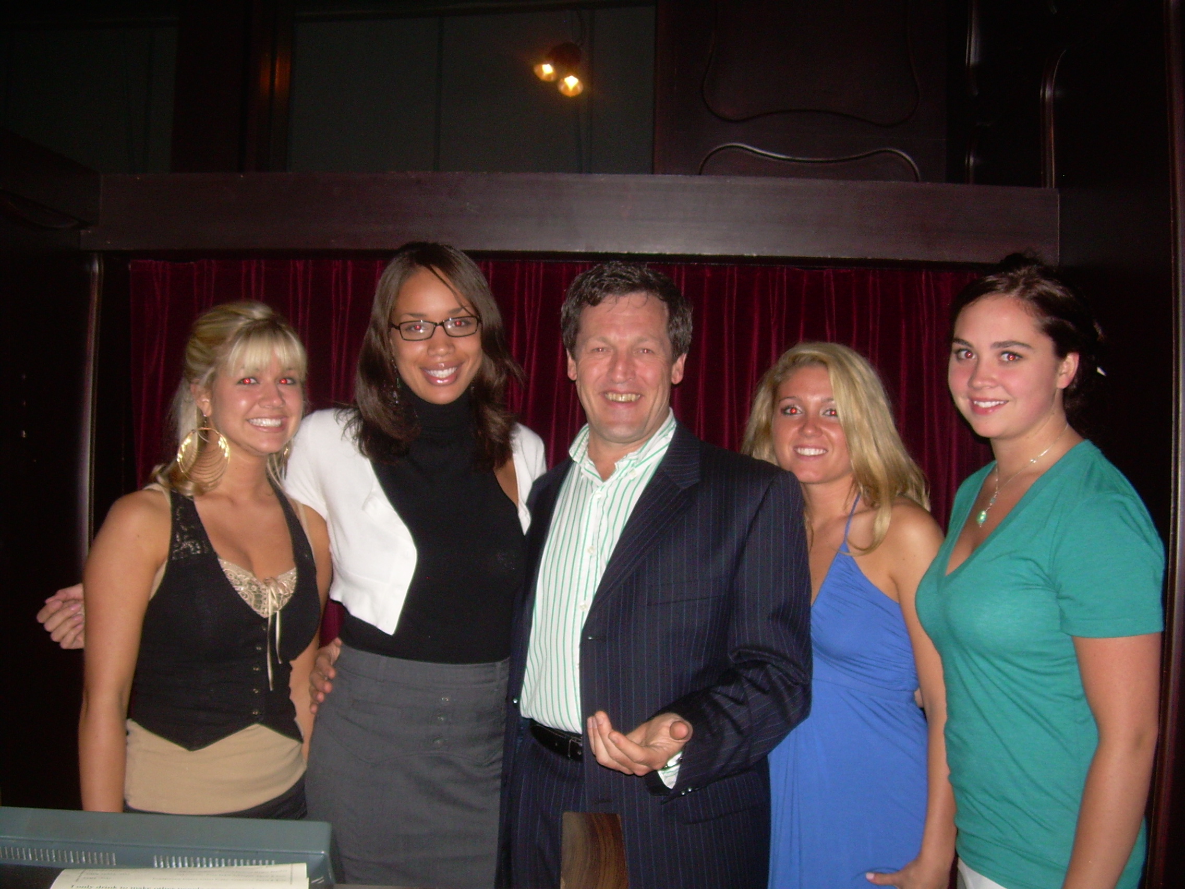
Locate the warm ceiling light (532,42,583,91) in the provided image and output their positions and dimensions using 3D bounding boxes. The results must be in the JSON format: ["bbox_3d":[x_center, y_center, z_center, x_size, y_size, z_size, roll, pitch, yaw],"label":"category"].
[{"bbox_3d":[-0.091,-0.991,3.400,0.120,0.120,0.120,1,0,11],"label":"warm ceiling light"}]

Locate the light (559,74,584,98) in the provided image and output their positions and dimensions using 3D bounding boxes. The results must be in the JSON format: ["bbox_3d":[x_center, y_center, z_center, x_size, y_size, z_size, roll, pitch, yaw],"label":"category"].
[{"bbox_3d":[-0.055,-0.932,3.380,0.065,0.060,0.070,1,0,3],"label":"light"}]

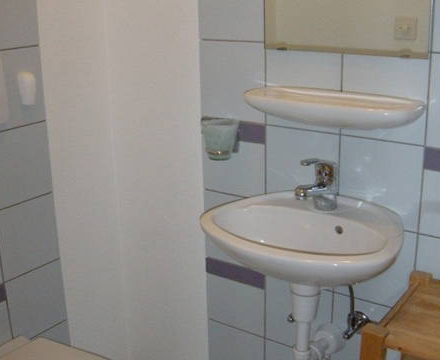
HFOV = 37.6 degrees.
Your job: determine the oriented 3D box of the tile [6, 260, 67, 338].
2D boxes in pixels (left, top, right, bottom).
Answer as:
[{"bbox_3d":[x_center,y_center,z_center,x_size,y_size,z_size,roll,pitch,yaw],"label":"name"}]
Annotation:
[{"bbox_3d":[-0.508,0.345,1.801,0.012,0.198,0.198,11,21,33],"label":"tile"}]

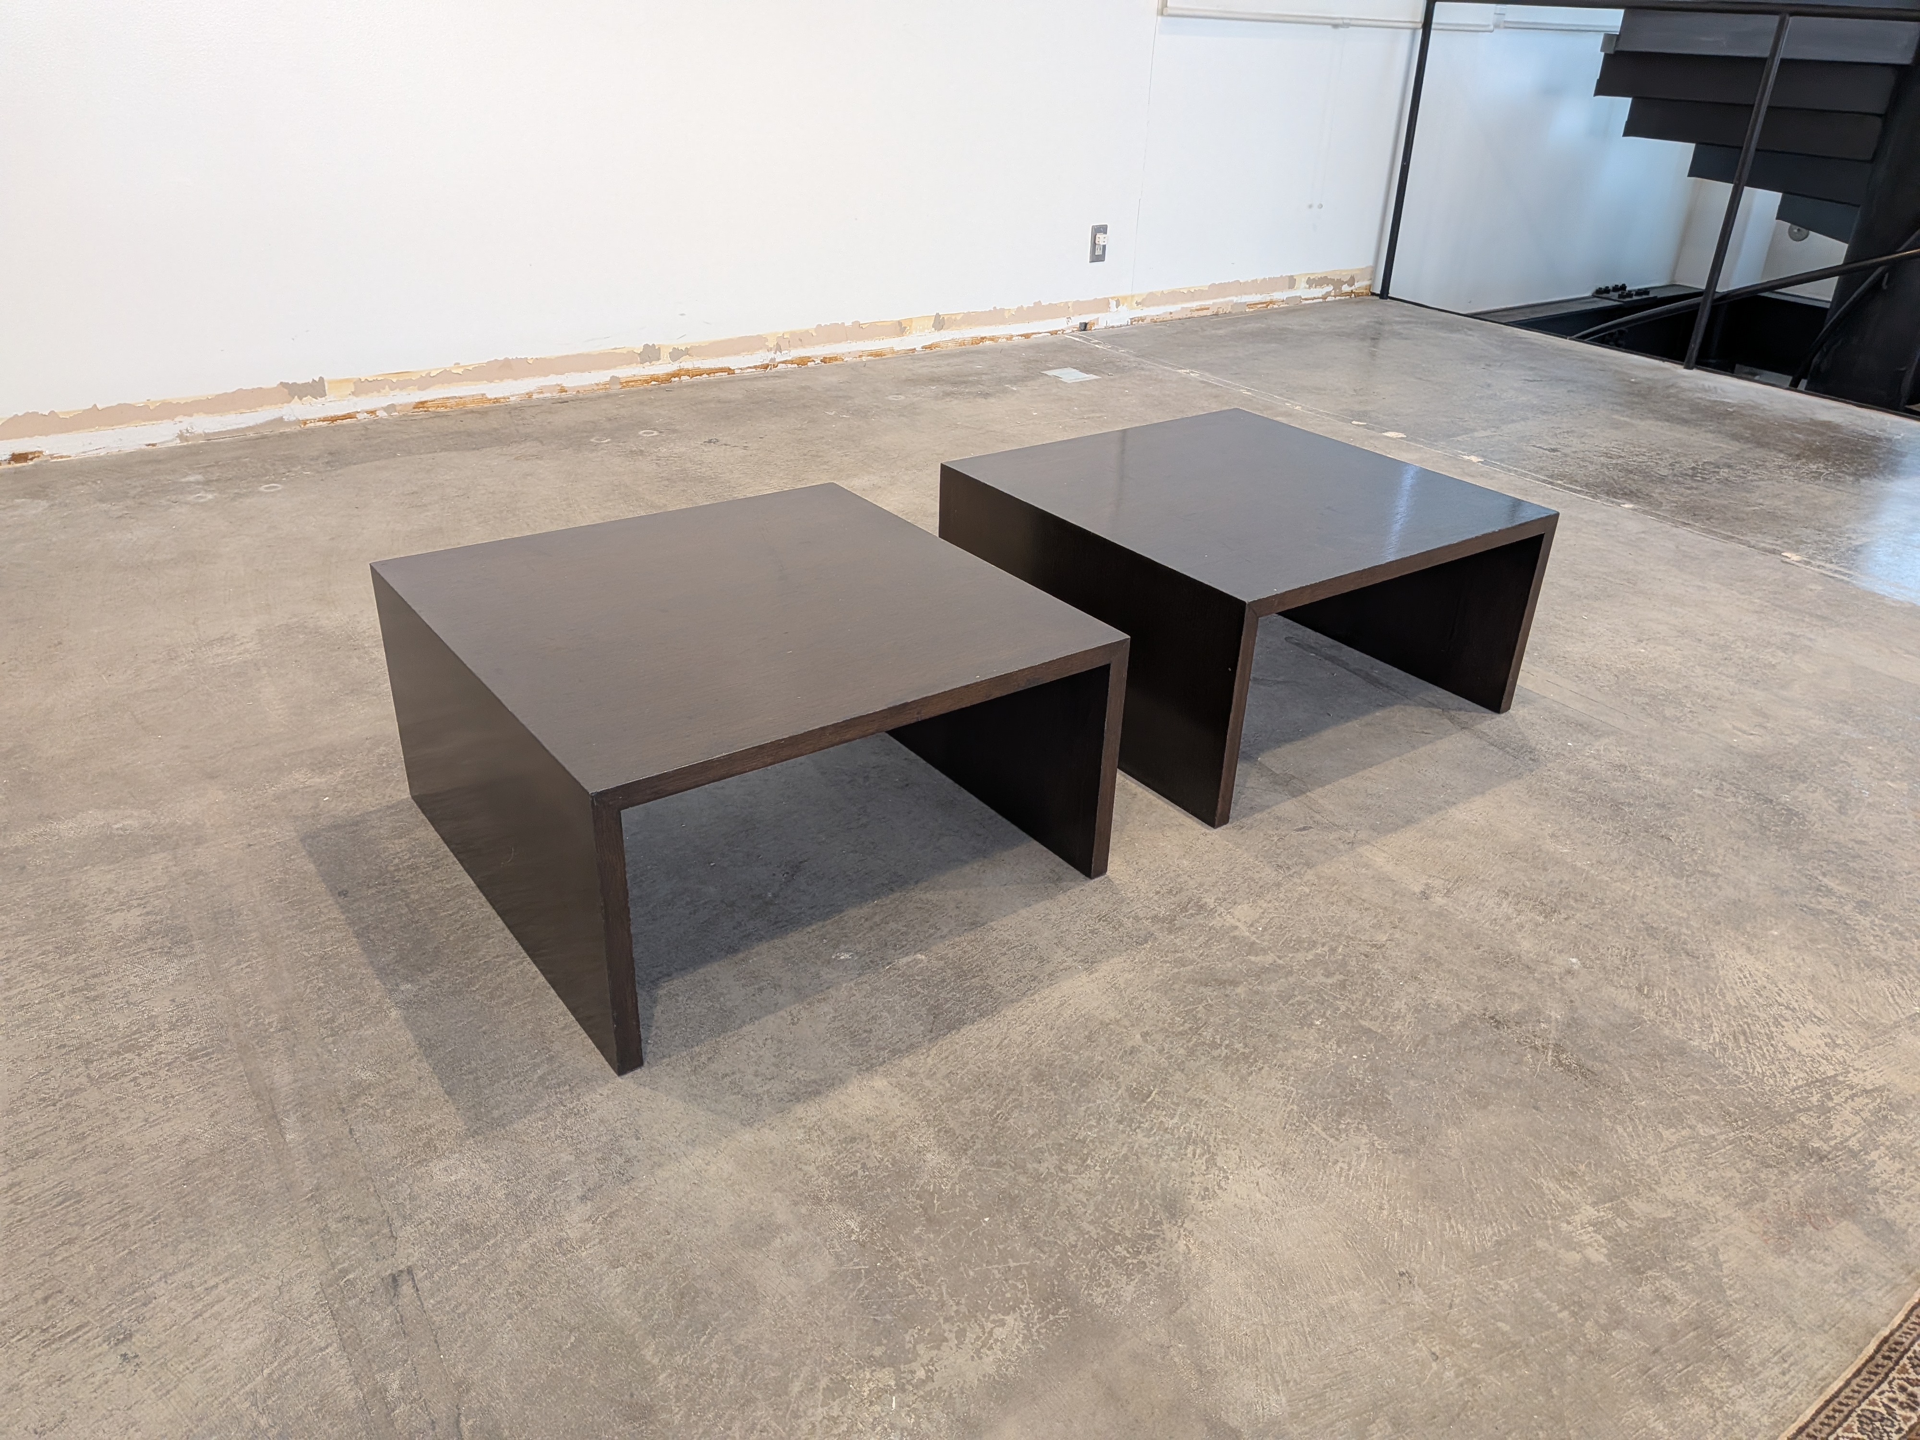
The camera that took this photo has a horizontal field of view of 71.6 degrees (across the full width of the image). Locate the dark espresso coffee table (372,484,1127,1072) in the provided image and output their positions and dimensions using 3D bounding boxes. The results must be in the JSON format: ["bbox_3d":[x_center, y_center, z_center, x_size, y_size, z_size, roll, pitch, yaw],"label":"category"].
[{"bbox_3d":[-0.251,0.001,1.568,0.622,0.311,0.620,-18,34,-33],"label":"dark espresso coffee table"}]

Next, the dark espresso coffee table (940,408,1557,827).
[{"bbox_3d":[0.403,-0.198,1.999,0.622,0.311,0.620,-17,33,-32],"label":"dark espresso coffee table"}]

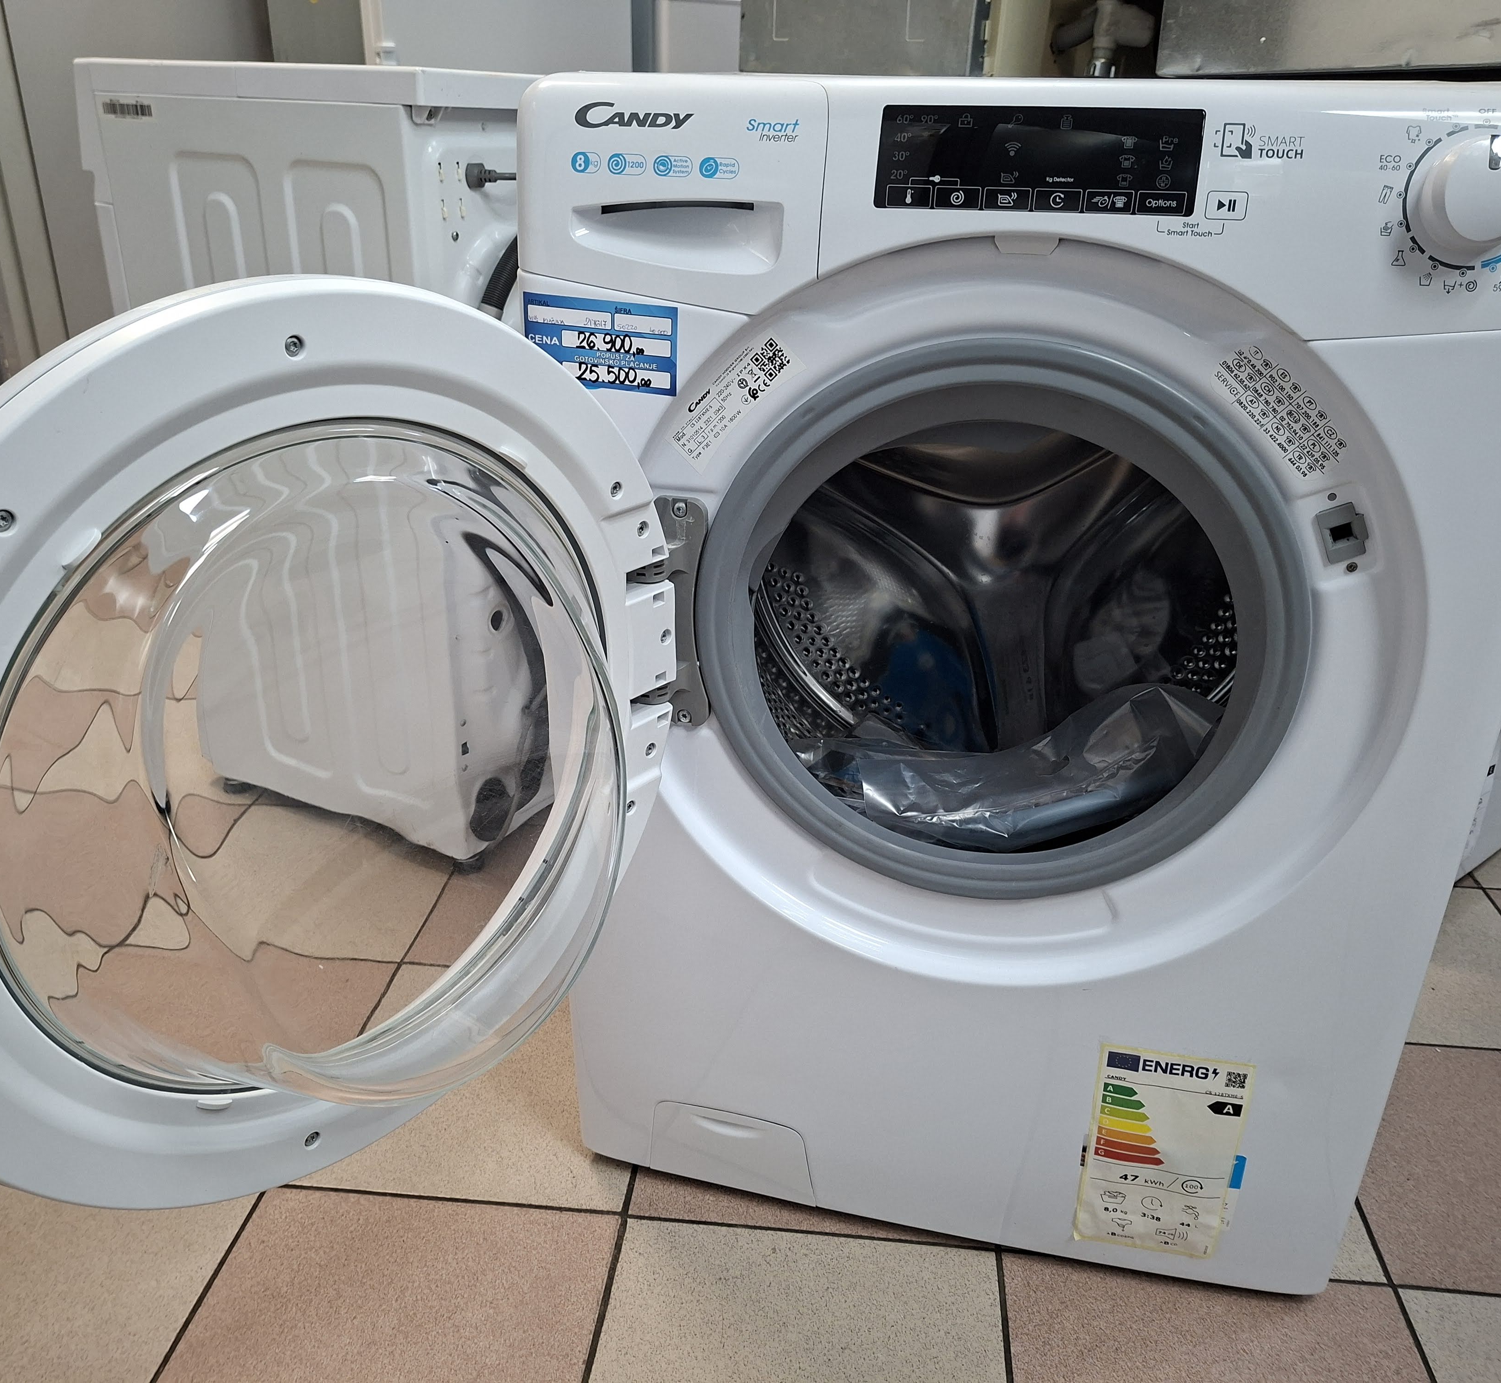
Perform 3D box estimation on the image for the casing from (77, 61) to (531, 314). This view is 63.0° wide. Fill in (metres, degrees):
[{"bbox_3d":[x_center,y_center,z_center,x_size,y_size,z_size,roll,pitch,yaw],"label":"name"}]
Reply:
[{"bbox_3d":[-0.394,-0.316,1.615,0.430,0.850,0.600,11,26,21],"label":"casing"}]

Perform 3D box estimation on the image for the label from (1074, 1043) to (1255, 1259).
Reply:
[{"bbox_3d":[0.302,0.344,0.907,0.100,0.190,0.002,6,25,12],"label":"label"}]

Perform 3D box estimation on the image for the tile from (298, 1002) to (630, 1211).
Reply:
[{"bbox_3d":[-0.238,0.364,1.153,0.300,0.009,0.300,3,24,5],"label":"tile"}]

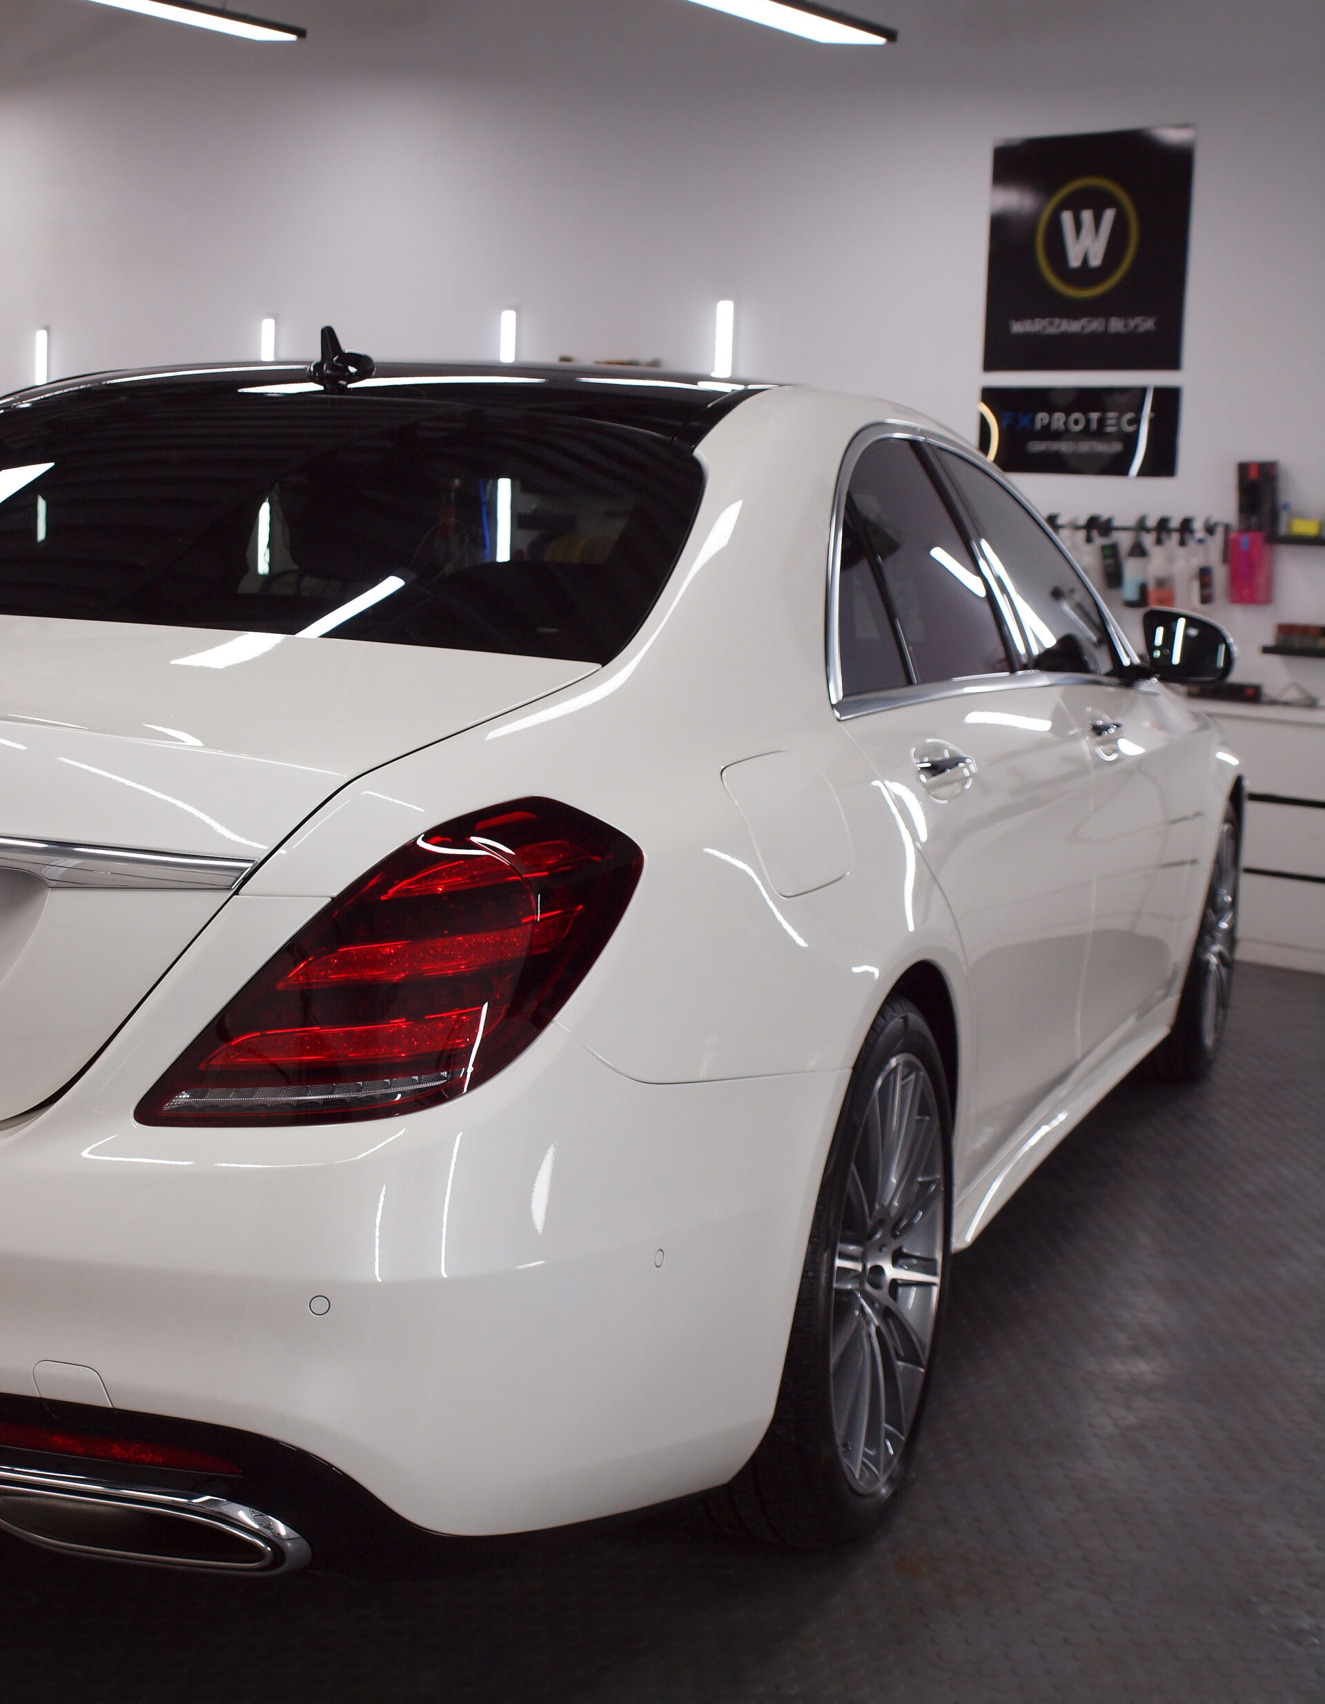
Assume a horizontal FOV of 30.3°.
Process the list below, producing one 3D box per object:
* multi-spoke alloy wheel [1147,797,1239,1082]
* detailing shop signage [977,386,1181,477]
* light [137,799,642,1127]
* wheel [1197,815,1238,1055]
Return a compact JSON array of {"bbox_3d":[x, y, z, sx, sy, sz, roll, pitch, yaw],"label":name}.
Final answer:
[{"bbox_3d":[1.232,0.197,5.907,0.245,0.700,0.700,5,8,20],"label":"multi-spoke alloy wheel"},{"bbox_3d":[1.434,-1.461,8.493,0.786,0.301,0.020,8,9,39],"label":"detailing shop signage"},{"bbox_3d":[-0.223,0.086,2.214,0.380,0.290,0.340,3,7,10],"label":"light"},{"bbox_3d":[1.251,0.199,5.900,0.200,0.550,0.550,5,8,20],"label":"wheel"}]

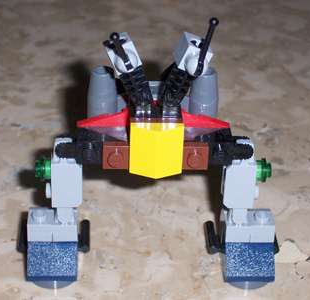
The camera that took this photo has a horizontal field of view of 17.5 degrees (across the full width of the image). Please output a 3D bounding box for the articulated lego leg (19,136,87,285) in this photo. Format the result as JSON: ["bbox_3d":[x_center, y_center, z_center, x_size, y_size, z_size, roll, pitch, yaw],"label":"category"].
[{"bbox_3d":[-0.031,0.019,0.312,0.022,0.049,0.018,0,32,0],"label":"articulated lego leg"}]

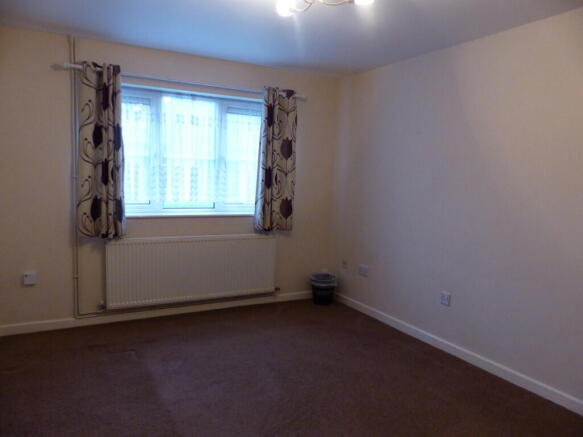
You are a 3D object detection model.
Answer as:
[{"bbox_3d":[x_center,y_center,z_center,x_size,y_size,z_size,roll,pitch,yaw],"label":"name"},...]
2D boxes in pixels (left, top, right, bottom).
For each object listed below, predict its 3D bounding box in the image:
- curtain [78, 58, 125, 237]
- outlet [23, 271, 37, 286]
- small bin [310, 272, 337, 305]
[{"bbox_3d":[-1.552,-0.533,3.459,0.351,1.380,0.120,-1,6,-27],"label":"curtain"},{"bbox_3d":[-2.090,0.482,3.372,0.086,0.092,0.028,-1,6,-27],"label":"outlet"},{"bbox_3d":[0.341,0.759,4.509,0.276,0.281,0.276,2,5,0],"label":"small bin"}]

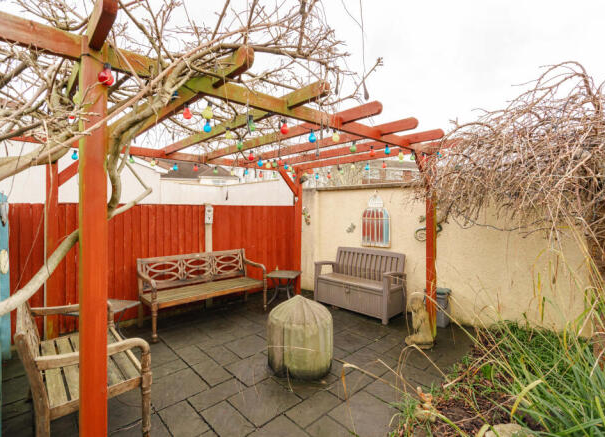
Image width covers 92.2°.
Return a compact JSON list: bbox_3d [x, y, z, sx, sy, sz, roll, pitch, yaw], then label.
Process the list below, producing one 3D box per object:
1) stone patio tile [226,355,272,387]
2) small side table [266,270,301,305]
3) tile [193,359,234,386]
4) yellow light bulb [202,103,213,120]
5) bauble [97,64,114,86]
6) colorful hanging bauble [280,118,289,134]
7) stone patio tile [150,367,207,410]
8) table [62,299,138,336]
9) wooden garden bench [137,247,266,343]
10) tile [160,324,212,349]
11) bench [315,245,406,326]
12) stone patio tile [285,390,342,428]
[{"bbox_3d":[-0.463,1.507,2.895,0.457,0.040,0.457,0,1,-44],"label":"stone patio tile"},{"bbox_3d":[-0.297,1.153,4.794,0.470,0.460,0.470,0,1,12],"label":"small side table"},{"bbox_3d":[-0.821,1.430,2.674,0.235,0.035,0.450,-1,1,-43],"label":"tile"},{"bbox_3d":[-0.511,-0.579,1.570,0.059,0.098,0.059,0,1,0],"label":"yellow light bulb"},{"bbox_3d":[-0.824,-0.603,1.220,0.058,0.100,0.058,0,1,0],"label":"bauble"},{"bbox_3d":[-0.132,-0.684,2.173,0.058,0.113,0.058,0,1,0],"label":"colorful hanging bauble"},{"bbox_3d":[-1.069,1.433,2.450,0.435,0.035,0.465,-1,1,-43],"label":"stone patio tile"},{"bbox_3d":[-2.098,1.177,3.098,0.480,0.460,0.480,0,1,14],"label":"table"},{"bbox_3d":[-1.309,0.956,4.050,1.590,0.875,0.610,-1,1,-43],"label":"wooden garden bench"},{"bbox_3d":[-1.435,1.493,3.583,0.457,0.040,0.457,0,1,-44],"label":"tile"},{"bbox_3d":[0.854,0.950,4.449,0.570,0.875,1.330,-1,1,-43],"label":"bench"},{"bbox_3d":[0.105,1.518,2.309,0.457,0.040,0.225,0,1,-44],"label":"stone patio tile"}]

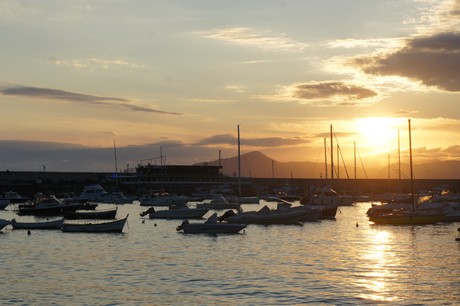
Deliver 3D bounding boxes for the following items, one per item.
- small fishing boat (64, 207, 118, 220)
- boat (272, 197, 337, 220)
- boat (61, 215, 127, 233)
[{"bbox_3d":[-13.635,5.927,103.000,5.100,1.250,1.800,0,-1,8],"label":"small fishing boat"},{"bbox_3d":[7.368,5.509,103.000,6.300,2.100,2.300,0,-1,8],"label":"boat"},{"bbox_3d":[-10.288,5.394,80.000,5.000,1.400,1.800,0,-1,10],"label":"boat"}]

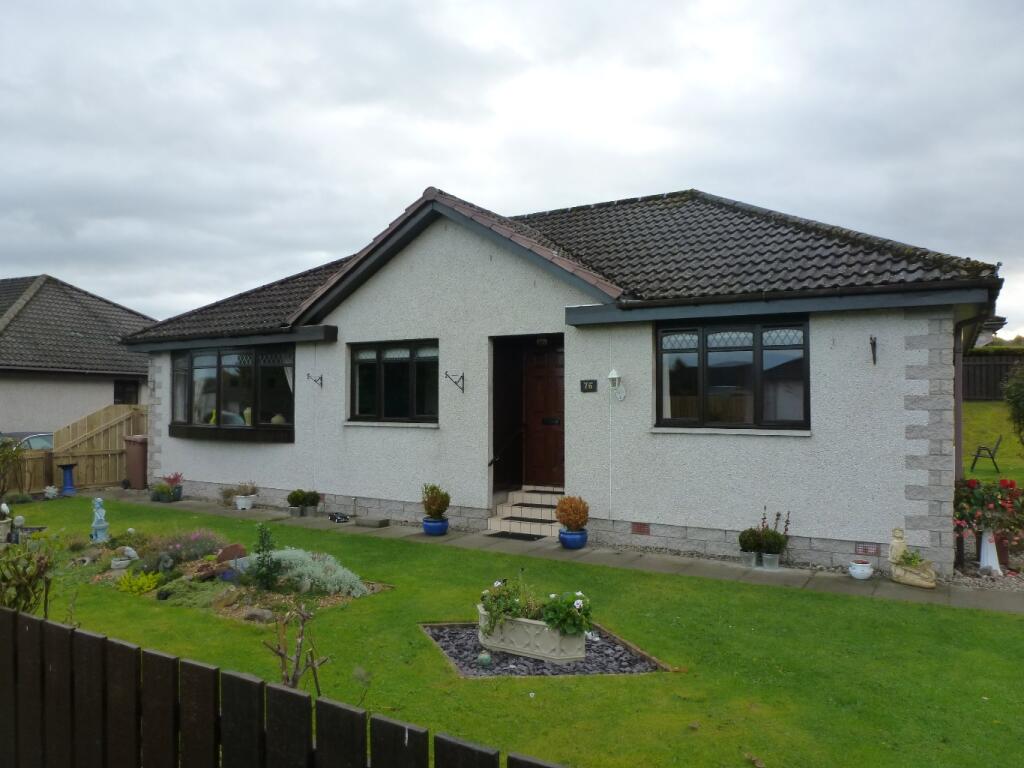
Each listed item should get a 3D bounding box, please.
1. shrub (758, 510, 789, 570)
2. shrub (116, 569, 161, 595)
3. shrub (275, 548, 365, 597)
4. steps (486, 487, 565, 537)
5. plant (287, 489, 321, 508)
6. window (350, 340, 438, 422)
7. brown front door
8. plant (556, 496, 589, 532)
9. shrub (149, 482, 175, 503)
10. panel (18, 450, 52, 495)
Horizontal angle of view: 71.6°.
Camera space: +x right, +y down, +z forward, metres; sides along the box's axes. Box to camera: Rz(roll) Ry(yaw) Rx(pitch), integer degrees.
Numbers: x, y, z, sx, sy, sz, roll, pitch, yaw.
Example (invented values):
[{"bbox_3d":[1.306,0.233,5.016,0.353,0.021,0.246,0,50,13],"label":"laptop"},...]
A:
[{"bbox_3d":[2.809,1.650,7.623,0.340,0.625,0.340,0,-1,29],"label":"shrub"},{"bbox_3d":[-3.398,1.788,6.460,0.390,0.190,0.330,0,-1,-28],"label":"shrub"},{"bbox_3d":[-1.848,1.804,6.850,0.920,0.370,0.780,0,-1,29],"label":"shrub"},{"bbox_3d":[0.393,1.738,9.752,1.120,0.510,0.970,-1,-1,30],"label":"steps"},{"bbox_3d":[-3.216,1.737,10.948,0.500,0.281,0.340,0,-1,29],"label":"plant"},{"bbox_3d":[-1.725,-0.031,10.544,1.660,1.185,0.100,0,-1,29],"label":"window"},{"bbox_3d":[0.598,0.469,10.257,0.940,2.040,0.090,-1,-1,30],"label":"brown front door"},{"bbox_3d":[0.735,1.572,8.568,0.390,0.415,0.390,0,-1,0],"label":"plant"},{"bbox_3d":[-6.153,1.930,12.597,0.400,0.301,0.360,-1,-1,30],"label":"shrub"},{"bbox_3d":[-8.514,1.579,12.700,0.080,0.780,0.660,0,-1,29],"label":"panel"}]

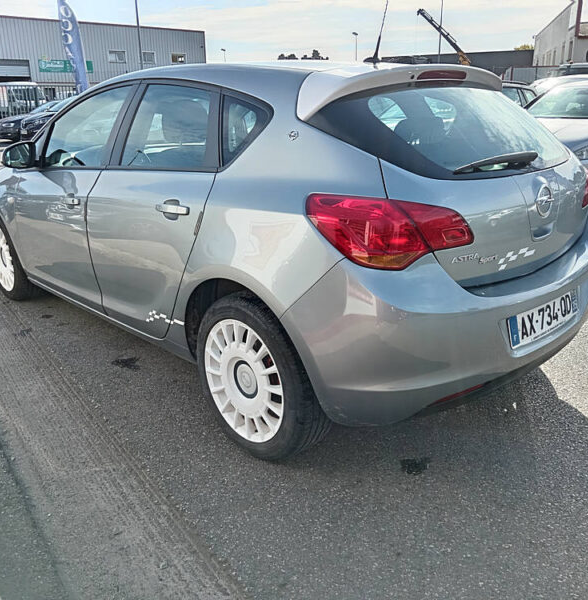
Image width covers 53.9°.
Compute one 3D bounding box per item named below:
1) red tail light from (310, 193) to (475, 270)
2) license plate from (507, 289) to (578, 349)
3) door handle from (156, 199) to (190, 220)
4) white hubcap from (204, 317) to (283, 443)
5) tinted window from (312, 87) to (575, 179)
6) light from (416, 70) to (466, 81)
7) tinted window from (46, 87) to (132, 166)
[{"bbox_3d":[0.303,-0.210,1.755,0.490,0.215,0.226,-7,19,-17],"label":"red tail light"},{"bbox_3d":[0.917,0.058,2.097,0.520,0.112,0.020,-17,10,-40],"label":"license plate"},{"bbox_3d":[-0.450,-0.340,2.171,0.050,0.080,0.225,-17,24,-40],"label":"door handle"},{"bbox_3d":[-0.189,0.300,2.141,0.050,0.470,0.470,-15,23,-40],"label":"white hubcap"},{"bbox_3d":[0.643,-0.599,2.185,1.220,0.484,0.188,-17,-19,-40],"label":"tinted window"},{"bbox_3d":[0.566,-0.848,2.187,0.310,0.042,0.035,-17,24,-40],"label":"light"},{"bbox_3d":[-1.070,-0.857,2.905,0.060,0.410,0.770,12,4,-45],"label":"tinted window"}]

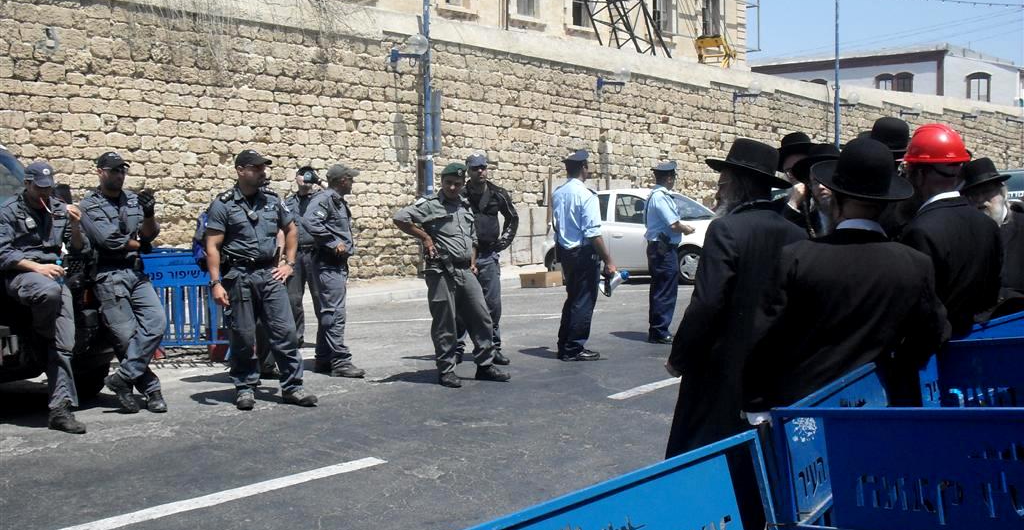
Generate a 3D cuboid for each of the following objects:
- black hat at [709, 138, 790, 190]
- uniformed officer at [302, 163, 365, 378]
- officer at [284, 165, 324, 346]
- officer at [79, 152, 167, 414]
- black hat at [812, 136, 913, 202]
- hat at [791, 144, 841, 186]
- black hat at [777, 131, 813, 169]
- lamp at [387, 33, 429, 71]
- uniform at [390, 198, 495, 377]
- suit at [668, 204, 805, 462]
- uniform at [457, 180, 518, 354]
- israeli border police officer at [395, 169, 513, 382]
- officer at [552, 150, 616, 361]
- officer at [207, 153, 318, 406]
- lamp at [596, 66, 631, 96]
[{"bbox_3d":[1.010,-0.438,4.800,0.375,0.145,0.330,17,10,29],"label":"black hat"},{"bbox_3d":[-1.505,0.030,9.500,0.470,1.760,0.500,1,2,16],"label":"uniformed officer"},{"bbox_3d":[-1.772,0.051,9.600,0.550,1.780,0.430,-1,3,-12],"label":"officer"},{"bbox_3d":[-2.651,0.112,7.650,0.570,1.740,0.530,-2,4,-29],"label":"officer"},{"bbox_3d":[1.188,-0.336,3.800,0.350,0.155,0.370,1,22,-6],"label":"black hat"},{"bbox_3d":[1.427,-0.465,5.150,0.330,0.140,0.370,-1,-12,-24],"label":"hat"},{"bbox_3d":[1.850,-0.790,7.300,0.340,0.150,0.370,0,2,9],"label":"black hat"},{"bbox_3d":[-1.580,-3.270,17.200,0.730,0.510,0.300,2,3,38],"label":"lamp"},{"bbox_3d":[-0.536,0.145,8.800,0.720,1.420,0.500,-1,2,-30],"label":"uniform"},{"bbox_3d":[0.963,0.340,4.800,0.580,1.240,0.440,-1,2,-34],"label":"suit"},{"bbox_3d":[-0.226,0.013,9.600,0.580,1.500,0.380,-1,2,-14],"label":"uniform"},{"bbox_3d":[-0.484,0.056,9.000,0.780,1.755,0.500,-2,3,-37],"label":"israeli border police officer"},{"bbox_3d":[0.633,-0.100,9.950,0.450,1.830,0.550,-2,3,-41],"label":"officer"},{"bbox_3d":[-1.810,0.070,8.100,0.680,1.800,0.450,-1,2,-30],"label":"officer"},{"bbox_3d":[1.950,-3.540,21.600,0.730,0.520,0.300,2,3,38],"label":"lamp"}]

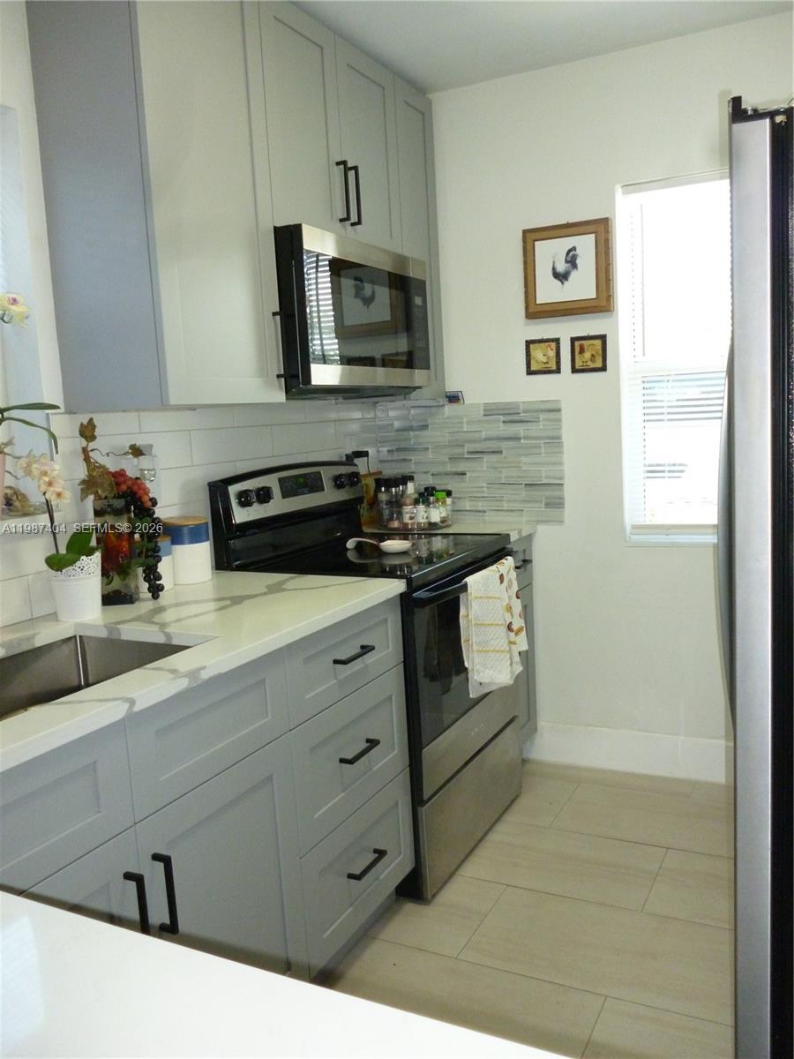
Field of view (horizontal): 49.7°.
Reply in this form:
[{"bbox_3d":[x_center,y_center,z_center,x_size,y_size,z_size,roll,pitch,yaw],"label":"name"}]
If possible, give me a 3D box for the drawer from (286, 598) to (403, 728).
[{"bbox_3d":[-0.314,0.313,2.179,0.500,0.162,0.541,1,8,27],"label":"drawer"}]

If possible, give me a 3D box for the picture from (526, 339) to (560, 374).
[{"bbox_3d":[0.532,-0.628,3.115,0.126,0.127,0.016,1,8,27],"label":"picture"}]

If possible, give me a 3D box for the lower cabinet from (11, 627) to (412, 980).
[{"bbox_3d":[-0.561,0.700,1.882,0.625,0.877,1.400,1,8,27],"label":"lower cabinet"}]

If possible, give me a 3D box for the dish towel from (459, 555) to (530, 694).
[{"bbox_3d":[0.298,0.298,2.723,0.075,0.379,0.445,1,8,27],"label":"dish towel"}]

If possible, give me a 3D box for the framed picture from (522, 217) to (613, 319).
[{"bbox_3d":[0.599,-0.917,3.024,0.310,0.315,0.032,1,8,27],"label":"framed picture"}]

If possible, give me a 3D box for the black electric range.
[{"bbox_3d":[-0.043,0.390,2.806,0.705,1.203,0.760,1,8,27],"label":"black electric range"}]

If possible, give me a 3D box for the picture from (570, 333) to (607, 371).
[{"bbox_3d":[0.681,-0.622,3.039,0.131,0.129,0.016,1,8,27],"label":"picture"}]

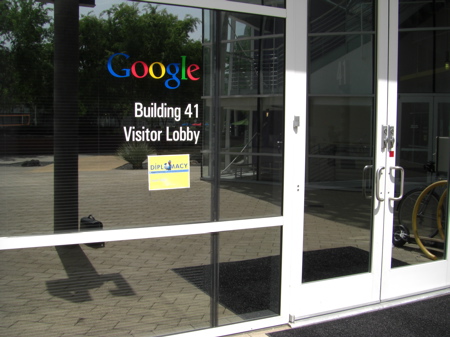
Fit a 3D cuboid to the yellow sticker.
[{"bbox_3d":[-0.349,0.026,3.140,0.279,0.217,0.008,-1,4,-28],"label":"yellow sticker"}]

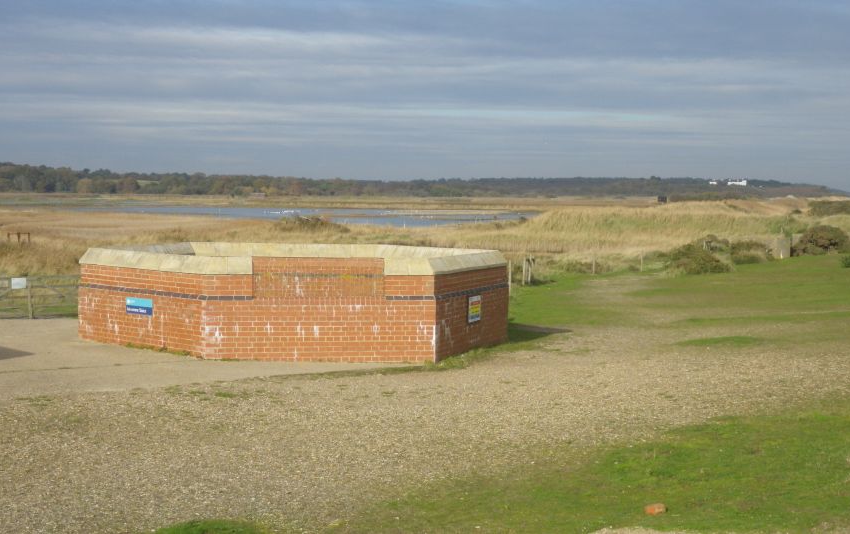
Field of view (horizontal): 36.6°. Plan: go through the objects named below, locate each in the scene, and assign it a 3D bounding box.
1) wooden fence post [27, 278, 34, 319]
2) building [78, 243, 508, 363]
[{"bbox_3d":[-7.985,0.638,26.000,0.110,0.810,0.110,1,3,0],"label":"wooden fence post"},{"bbox_3d":[-2.096,0.473,21.464,7.200,1.526,5.450,0,3,-8],"label":"building"}]

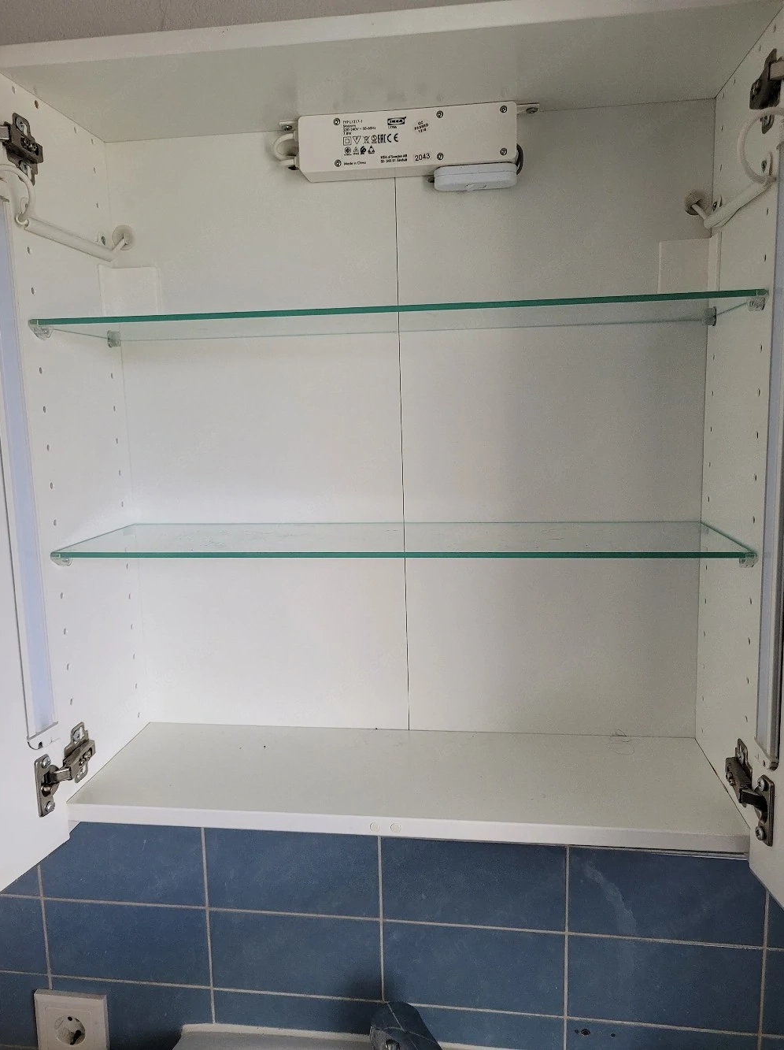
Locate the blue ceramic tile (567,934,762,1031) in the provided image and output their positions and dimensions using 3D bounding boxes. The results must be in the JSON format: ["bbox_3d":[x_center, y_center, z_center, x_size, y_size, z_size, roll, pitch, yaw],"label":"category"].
[{"bbox_3d":[0.289,0.487,0.843,0.199,0.099,0.009,0,9,8],"label":"blue ceramic tile"}]

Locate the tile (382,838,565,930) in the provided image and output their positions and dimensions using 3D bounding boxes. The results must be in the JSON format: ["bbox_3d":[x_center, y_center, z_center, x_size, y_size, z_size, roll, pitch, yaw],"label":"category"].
[{"bbox_3d":[0.087,0.388,0.855,0.199,0.099,0.009,0,9,8],"label":"tile"}]

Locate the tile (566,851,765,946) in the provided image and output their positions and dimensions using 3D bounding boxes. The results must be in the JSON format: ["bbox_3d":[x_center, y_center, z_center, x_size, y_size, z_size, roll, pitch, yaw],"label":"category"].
[{"bbox_3d":[0.287,0.388,0.828,0.199,0.099,0.009,0,9,8],"label":"tile"}]

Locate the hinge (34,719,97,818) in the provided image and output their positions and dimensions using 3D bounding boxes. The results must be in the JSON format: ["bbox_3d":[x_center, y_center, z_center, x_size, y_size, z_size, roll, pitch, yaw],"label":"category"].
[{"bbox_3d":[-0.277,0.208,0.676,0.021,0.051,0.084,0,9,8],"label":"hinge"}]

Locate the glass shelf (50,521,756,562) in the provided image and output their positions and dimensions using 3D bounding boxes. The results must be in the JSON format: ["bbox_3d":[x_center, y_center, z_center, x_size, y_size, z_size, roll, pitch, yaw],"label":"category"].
[{"bbox_3d":[0.004,0.013,0.708,0.566,0.005,0.159,0,9,8],"label":"glass shelf"}]

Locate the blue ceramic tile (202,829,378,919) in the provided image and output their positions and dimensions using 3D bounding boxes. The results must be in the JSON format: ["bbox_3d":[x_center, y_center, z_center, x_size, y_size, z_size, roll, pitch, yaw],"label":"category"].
[{"bbox_3d":[-0.112,0.388,0.882,0.199,0.099,0.009,0,9,8],"label":"blue ceramic tile"}]

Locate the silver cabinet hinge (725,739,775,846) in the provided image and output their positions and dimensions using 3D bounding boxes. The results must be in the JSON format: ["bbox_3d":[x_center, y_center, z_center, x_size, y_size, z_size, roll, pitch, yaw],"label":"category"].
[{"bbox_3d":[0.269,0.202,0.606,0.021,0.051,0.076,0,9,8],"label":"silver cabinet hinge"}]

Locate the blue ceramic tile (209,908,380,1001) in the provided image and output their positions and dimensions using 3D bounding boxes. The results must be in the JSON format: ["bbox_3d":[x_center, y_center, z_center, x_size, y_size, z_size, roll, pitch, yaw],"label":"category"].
[{"bbox_3d":[-0.110,0.487,0.897,0.199,0.099,0.009,0,9,8],"label":"blue ceramic tile"}]

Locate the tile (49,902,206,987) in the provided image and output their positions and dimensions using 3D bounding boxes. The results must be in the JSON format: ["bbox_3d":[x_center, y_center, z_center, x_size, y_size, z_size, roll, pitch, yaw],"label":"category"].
[{"bbox_3d":[-0.309,0.487,0.925,0.199,0.099,0.009,0,9,8],"label":"tile"}]

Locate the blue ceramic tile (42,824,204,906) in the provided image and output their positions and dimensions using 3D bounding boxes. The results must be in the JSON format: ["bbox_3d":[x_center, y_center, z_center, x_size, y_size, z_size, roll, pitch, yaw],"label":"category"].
[{"bbox_3d":[-0.311,0.388,0.910,0.199,0.099,0.009,0,9,8],"label":"blue ceramic tile"}]

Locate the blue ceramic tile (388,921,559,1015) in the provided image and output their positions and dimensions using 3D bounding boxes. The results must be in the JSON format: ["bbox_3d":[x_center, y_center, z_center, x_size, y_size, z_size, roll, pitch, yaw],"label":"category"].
[{"bbox_3d":[0.089,0.487,0.870,0.199,0.099,0.009,0,9,8],"label":"blue ceramic tile"}]

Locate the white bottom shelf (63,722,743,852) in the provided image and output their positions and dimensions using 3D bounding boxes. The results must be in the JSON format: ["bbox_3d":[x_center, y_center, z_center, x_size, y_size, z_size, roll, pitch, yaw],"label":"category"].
[{"bbox_3d":[0.009,0.236,0.735,0.569,0.017,0.177,0,9,8],"label":"white bottom shelf"}]

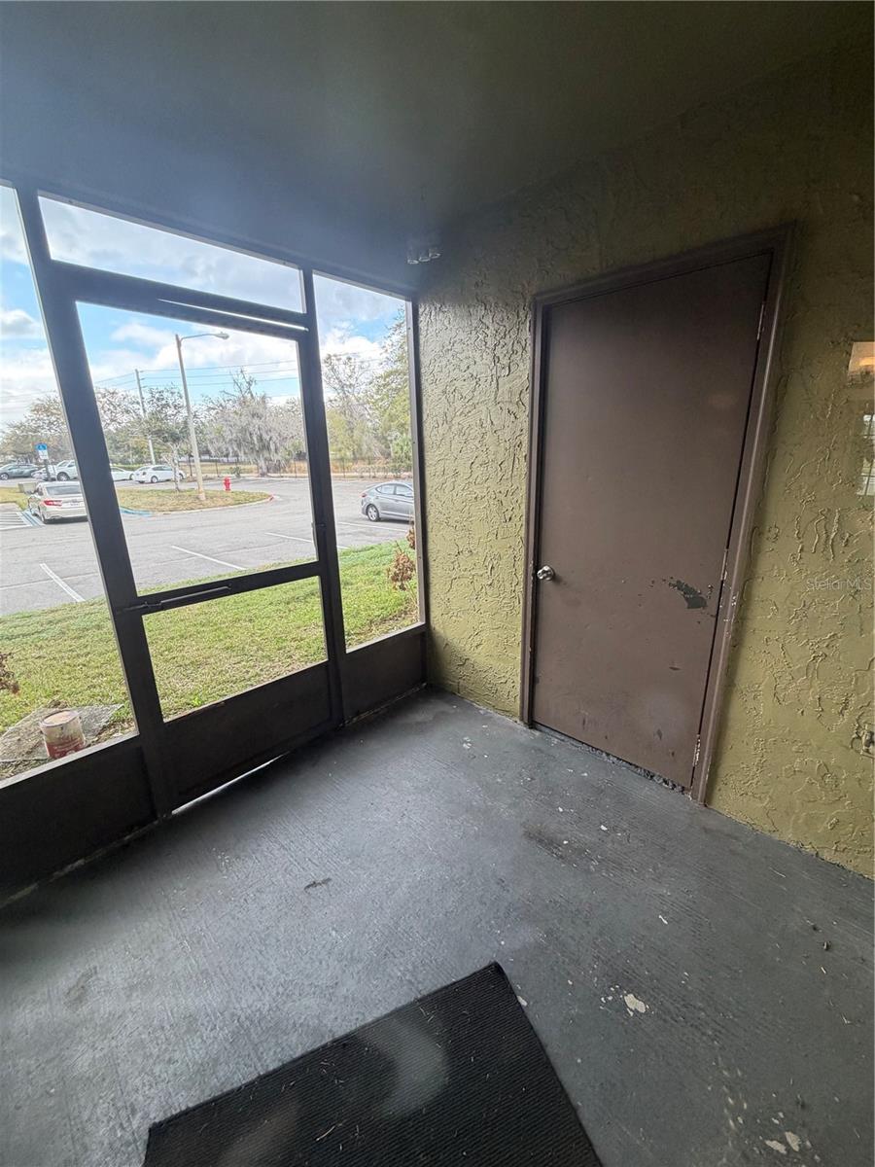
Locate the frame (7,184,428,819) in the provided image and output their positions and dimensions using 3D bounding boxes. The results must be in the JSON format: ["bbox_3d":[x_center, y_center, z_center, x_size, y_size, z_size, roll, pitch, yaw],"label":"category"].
[{"bbox_3d":[-0.666,-0.265,2.265,0.060,2.264,1.648,13,21,42],"label":"frame"}]

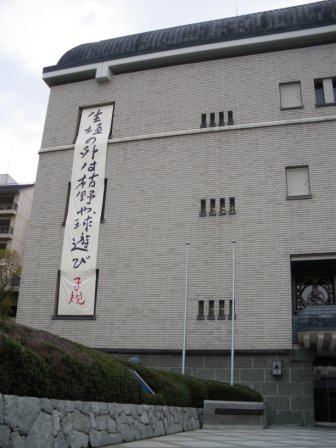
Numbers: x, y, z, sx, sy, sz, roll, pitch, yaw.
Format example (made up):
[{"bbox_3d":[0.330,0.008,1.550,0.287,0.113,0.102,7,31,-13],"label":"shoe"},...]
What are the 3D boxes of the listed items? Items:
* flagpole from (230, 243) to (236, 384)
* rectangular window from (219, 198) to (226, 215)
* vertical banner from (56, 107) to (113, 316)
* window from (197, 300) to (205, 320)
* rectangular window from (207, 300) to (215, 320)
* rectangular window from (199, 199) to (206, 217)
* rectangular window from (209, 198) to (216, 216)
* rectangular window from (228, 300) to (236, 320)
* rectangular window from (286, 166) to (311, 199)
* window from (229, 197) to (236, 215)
[{"bbox_3d":[2.028,2.950,14.448,0.090,5.000,0.090,-3,-20,16],"label":"flagpole"},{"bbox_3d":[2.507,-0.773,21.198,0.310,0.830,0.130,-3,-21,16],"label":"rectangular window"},{"bbox_3d":[-4.039,-1.045,23.499,1.840,11.200,0.150,-3,-20,16],"label":"vertical banner"},{"bbox_3d":[1.369,3.533,18.960,0.301,0.803,0.160,-4,-21,15],"label":"window"},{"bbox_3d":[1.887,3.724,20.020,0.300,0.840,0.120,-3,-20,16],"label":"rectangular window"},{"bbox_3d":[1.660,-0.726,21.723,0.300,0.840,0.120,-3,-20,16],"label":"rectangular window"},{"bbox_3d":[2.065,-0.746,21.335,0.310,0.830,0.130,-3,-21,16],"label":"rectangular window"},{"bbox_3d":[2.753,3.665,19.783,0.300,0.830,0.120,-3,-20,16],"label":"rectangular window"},{"bbox_3d":[5.843,-1.837,20.882,1.020,1.580,0.150,-3,-20,16],"label":"rectangular window"},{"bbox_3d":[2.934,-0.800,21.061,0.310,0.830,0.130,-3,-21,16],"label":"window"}]

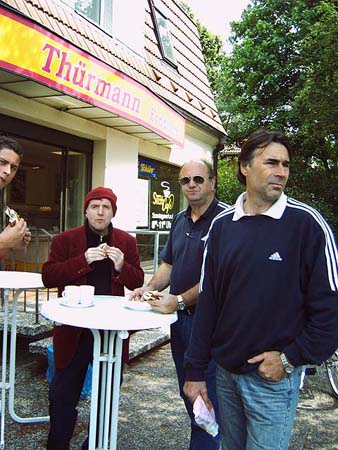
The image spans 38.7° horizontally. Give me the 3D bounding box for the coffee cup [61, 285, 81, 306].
[{"bbox_3d":[-0.513,0.369,2.530,0.100,0.081,0.081,2,1,-3],"label":"coffee cup"}]

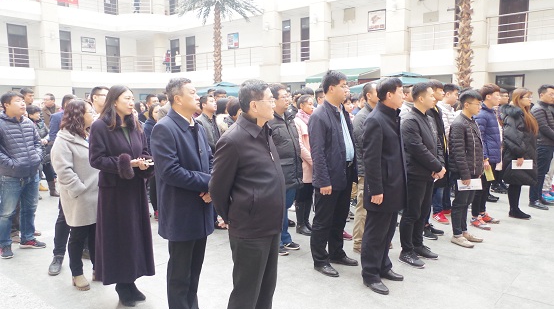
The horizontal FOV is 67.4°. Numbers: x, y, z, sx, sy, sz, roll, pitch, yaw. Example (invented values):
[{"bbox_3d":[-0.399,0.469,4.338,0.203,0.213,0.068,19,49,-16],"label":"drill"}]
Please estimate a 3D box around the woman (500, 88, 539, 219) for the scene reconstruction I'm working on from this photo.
[{"bbox_3d":[3.216,-0.010,5.468,0.360,1.690,0.460,3,8,33],"label":"woman"}]

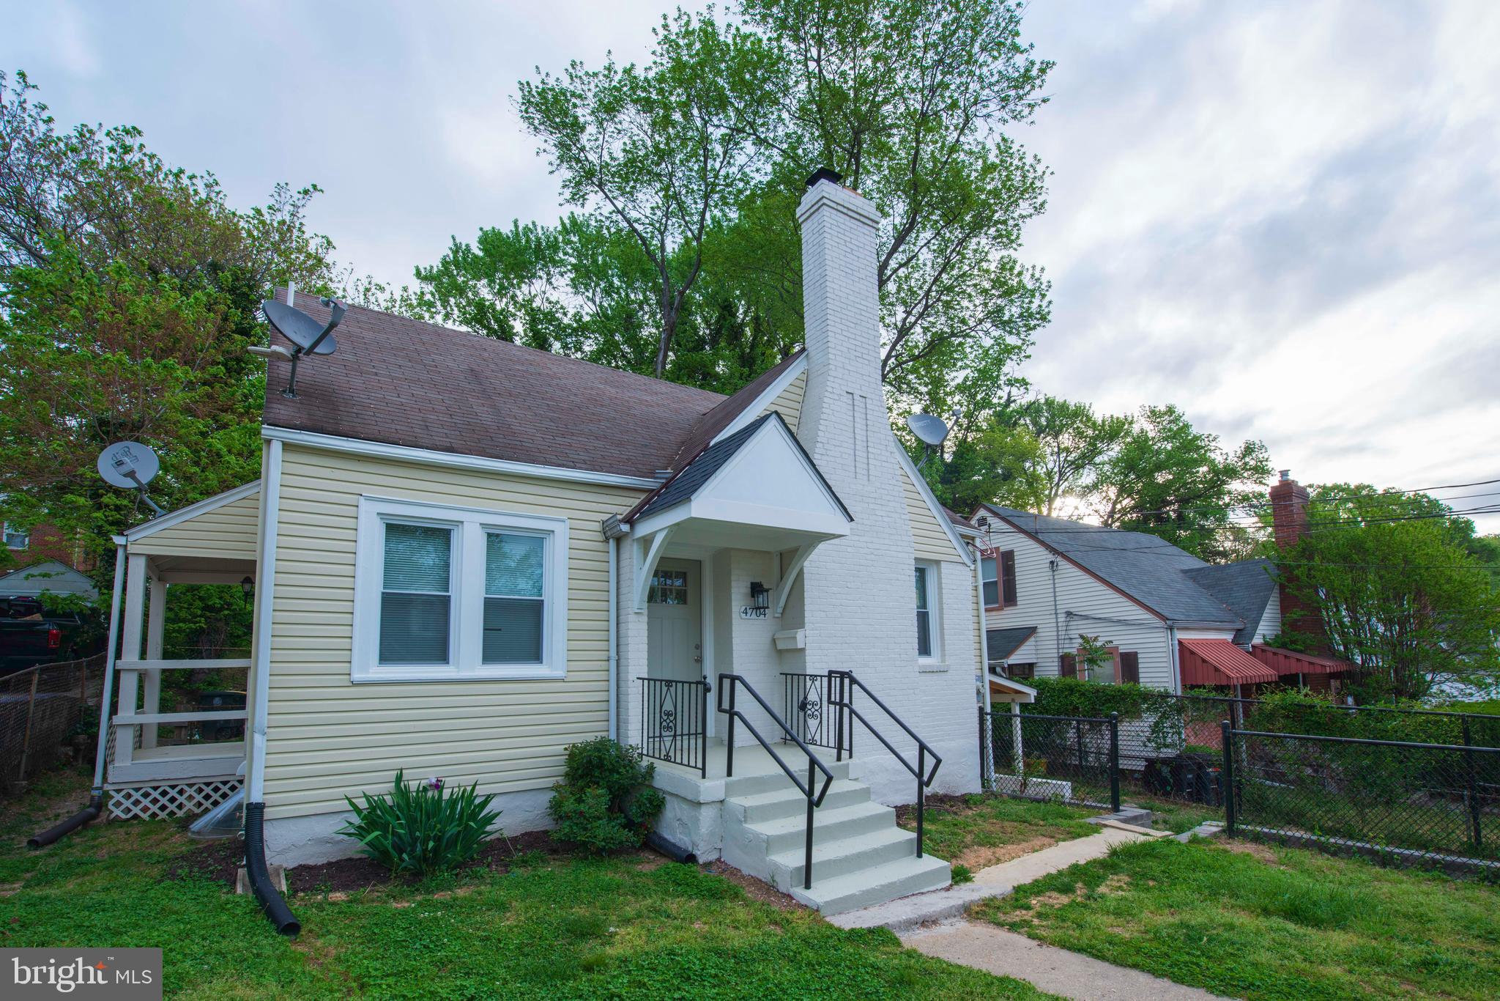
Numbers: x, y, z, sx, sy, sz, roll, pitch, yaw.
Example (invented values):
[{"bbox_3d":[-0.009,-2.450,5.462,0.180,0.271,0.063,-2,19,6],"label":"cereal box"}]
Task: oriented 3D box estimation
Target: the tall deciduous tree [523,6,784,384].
[{"bbox_3d":[-3.002,-4.796,20.172,8.500,21.620,8.200,5,-10,-32],"label":"tall deciduous tree"}]

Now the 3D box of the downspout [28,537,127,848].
[{"bbox_3d":[-6.537,1.759,6.508,0.250,2.980,0.900,3,-9,-21],"label":"downspout"}]

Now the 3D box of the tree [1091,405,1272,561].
[{"bbox_3d":[18.735,2.243,28.503,8.000,12.990,8.000,5,-10,-32],"label":"tree"}]

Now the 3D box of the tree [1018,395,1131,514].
[{"bbox_3d":[16.098,2.165,32.428,6.200,14.940,6.200,5,-10,-32],"label":"tree"}]

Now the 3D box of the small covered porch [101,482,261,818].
[{"bbox_3d":[-6.471,1.621,7.907,1.500,3.750,1.500,5,-10,-32],"label":"small covered porch"}]

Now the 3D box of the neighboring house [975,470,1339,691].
[{"bbox_3d":[10.228,3.680,18.990,9.400,6.700,10.400,5,-10,-32],"label":"neighboring house"}]

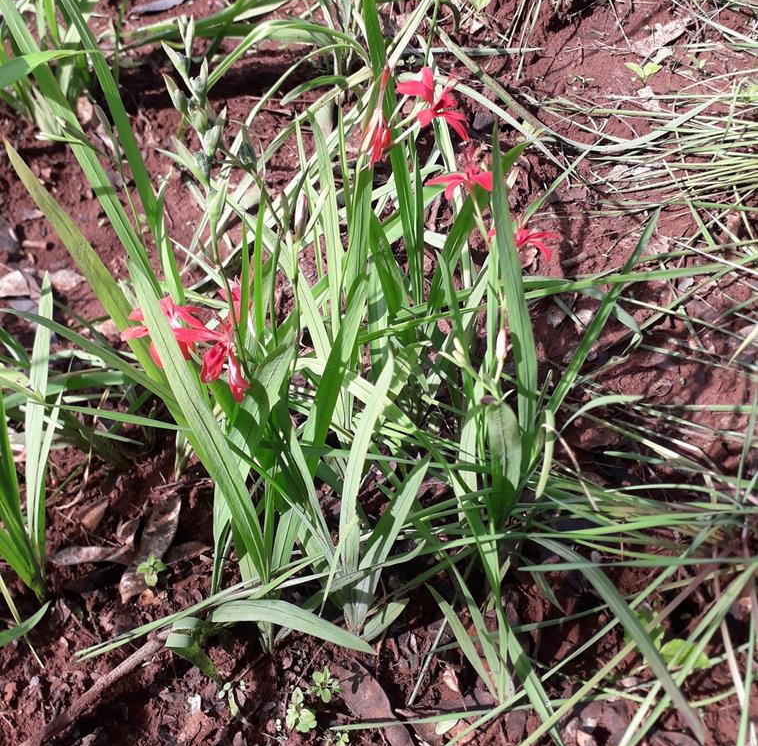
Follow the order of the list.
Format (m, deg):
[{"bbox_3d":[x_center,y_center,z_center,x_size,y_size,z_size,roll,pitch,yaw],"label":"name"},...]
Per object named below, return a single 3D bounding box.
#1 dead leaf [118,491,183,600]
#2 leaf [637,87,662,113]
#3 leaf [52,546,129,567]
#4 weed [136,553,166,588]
[{"bbox_3d":[-0.188,0.143,0.650,0.026,0.020,0.094,11,51,9],"label":"dead leaf"},{"bbox_3d":[0.377,-0.381,1.096,0.022,0.012,0.058,-11,51,-9],"label":"leaf"},{"bbox_3d":[-0.237,0.150,0.646,0.064,0.014,0.019,-5,50,-4],"label":"leaf"},{"bbox_3d":[-0.183,0.160,0.634,0.024,0.018,0.022,0,50,0],"label":"weed"}]

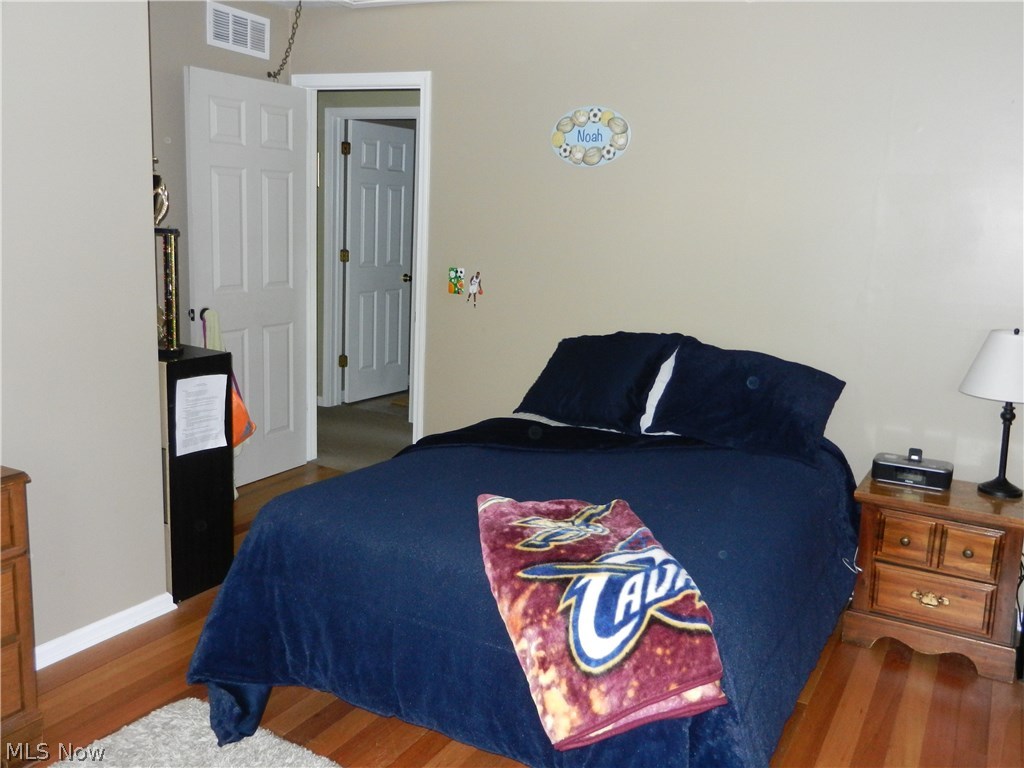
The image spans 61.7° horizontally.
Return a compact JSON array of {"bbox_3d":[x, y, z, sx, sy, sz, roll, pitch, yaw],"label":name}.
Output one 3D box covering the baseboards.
[{"bbox_3d":[-1.344,0.809,2.873,0.018,0.078,0.525,9,13,29],"label":"baseboards"}]

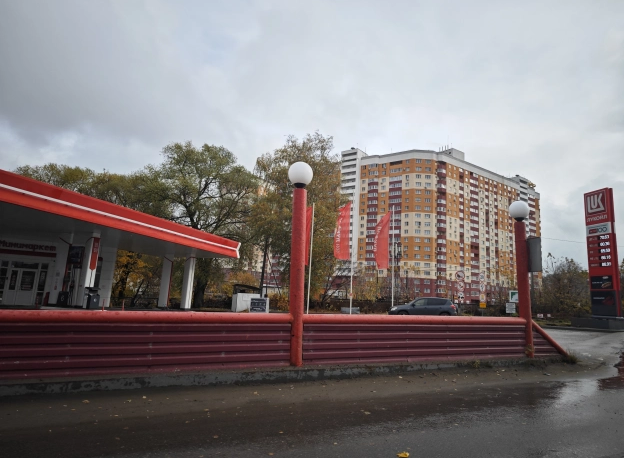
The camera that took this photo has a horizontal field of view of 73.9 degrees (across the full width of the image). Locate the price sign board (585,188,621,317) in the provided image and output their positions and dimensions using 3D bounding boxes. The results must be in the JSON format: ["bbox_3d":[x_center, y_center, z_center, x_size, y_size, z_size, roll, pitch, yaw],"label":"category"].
[{"bbox_3d":[16.084,1.297,23.148,0.380,7.086,1.380,6,-11,-15],"label":"price sign board"}]

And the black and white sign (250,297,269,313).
[{"bbox_3d":[-3.328,4.885,26.095,1.150,1.035,0.300,2,-11,6],"label":"black and white sign"}]

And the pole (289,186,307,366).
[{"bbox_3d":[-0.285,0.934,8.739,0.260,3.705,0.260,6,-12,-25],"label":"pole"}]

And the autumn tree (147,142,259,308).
[{"bbox_3d":[-10.884,-0.740,44.675,11.300,18.305,10.500,3,-11,0],"label":"autumn tree"}]

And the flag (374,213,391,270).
[{"bbox_3d":[5.073,0.806,29.378,1.150,4.128,0.300,2,-11,6],"label":"flag"}]

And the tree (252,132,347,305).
[{"bbox_3d":[-0.639,-1.159,41.664,9.000,18.183,8.500,3,-11,0],"label":"tree"}]

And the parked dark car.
[{"bbox_3d":[7.378,5.411,27.551,4.420,1.690,1.820,1,-11,11],"label":"parked dark car"}]

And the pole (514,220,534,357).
[{"bbox_3d":[5.850,1.607,11.386,0.260,3.672,0.260,6,-12,-25],"label":"pole"}]

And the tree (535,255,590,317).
[{"bbox_3d":[20.073,4.727,33.477,4.200,5.208,4.000,3,-11,0],"label":"tree"}]

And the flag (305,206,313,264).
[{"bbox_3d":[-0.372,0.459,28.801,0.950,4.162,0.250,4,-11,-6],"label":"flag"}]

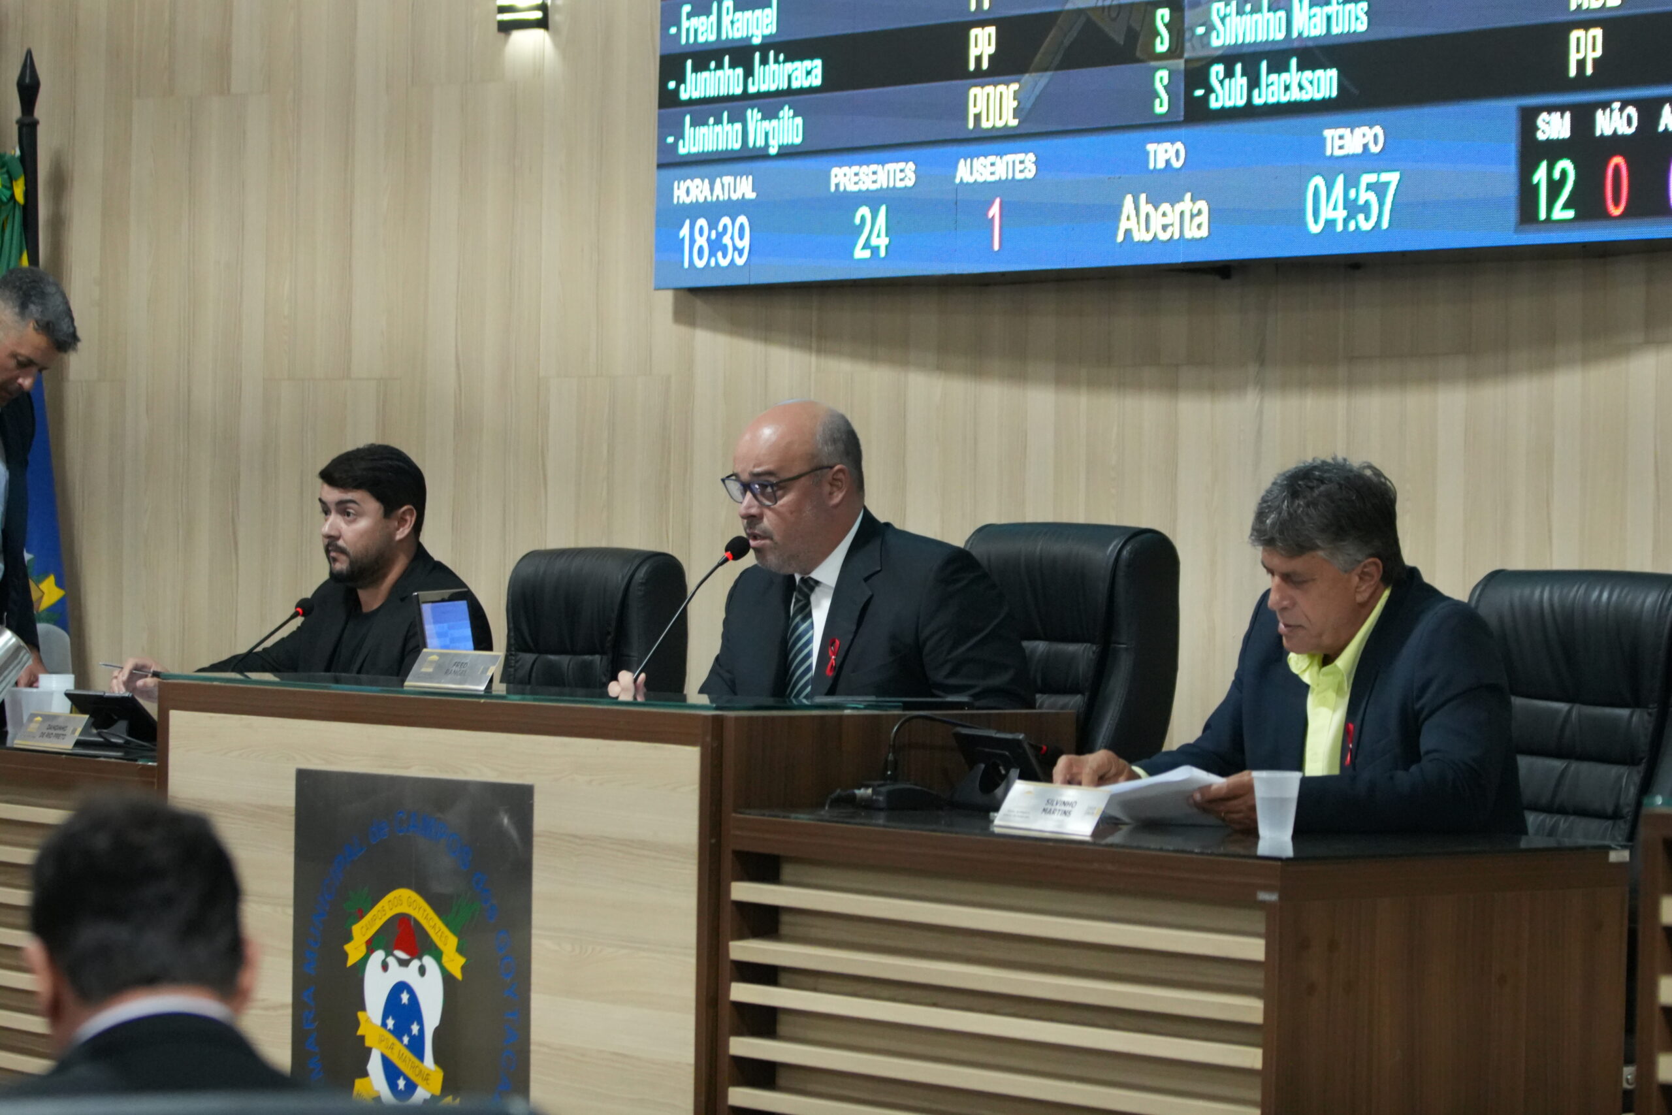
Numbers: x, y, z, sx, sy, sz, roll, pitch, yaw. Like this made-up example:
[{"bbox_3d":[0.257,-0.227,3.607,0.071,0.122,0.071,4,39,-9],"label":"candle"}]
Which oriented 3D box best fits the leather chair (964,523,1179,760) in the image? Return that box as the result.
[{"bbox_3d":[0.195,0.499,7.771,0.660,1.110,0.620,1,1,-32],"label":"leather chair"}]

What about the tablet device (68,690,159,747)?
[{"bbox_3d":[-1.283,0.286,8.733,0.110,0.105,0.210,1,1,-38],"label":"tablet device"}]

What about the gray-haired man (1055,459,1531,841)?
[{"bbox_3d":[0.633,0.488,7.084,0.800,1.270,0.640,1,1,-36],"label":"gray-haired man"}]

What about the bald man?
[{"bbox_3d":[-0.093,0.388,7.569,0.780,1.270,0.620,1,1,-38],"label":"bald man"}]

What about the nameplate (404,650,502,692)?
[{"bbox_3d":[-0.597,0.176,7.606,0.050,0.066,0.205,1,1,-40],"label":"nameplate"}]

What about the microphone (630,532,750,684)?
[{"bbox_3d":[-0.220,0.082,7.359,0.190,0.235,0.080,1,1,-33],"label":"microphone"}]

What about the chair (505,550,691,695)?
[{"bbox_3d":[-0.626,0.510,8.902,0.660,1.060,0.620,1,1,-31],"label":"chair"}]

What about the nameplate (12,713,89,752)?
[{"bbox_3d":[-1.370,0.303,8.518,0.050,0.064,0.200,1,1,-40],"label":"nameplate"}]

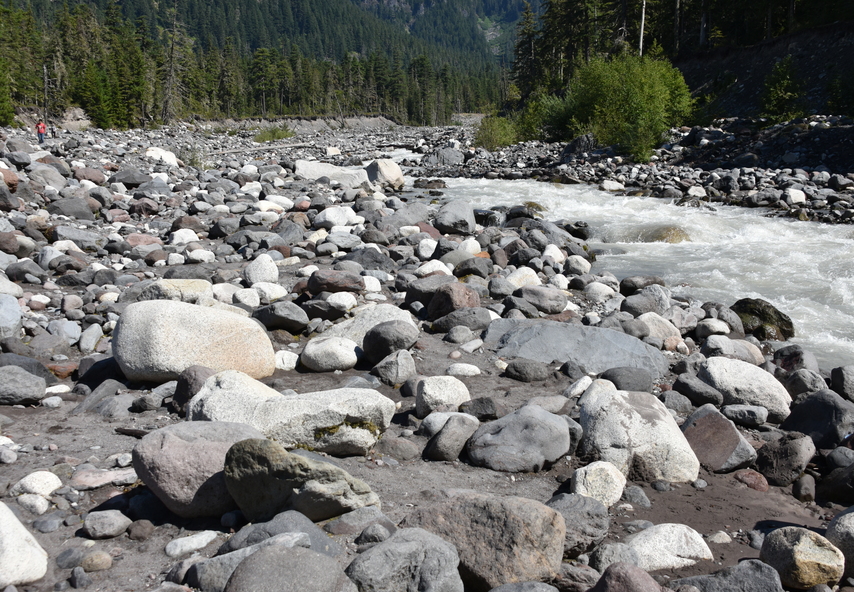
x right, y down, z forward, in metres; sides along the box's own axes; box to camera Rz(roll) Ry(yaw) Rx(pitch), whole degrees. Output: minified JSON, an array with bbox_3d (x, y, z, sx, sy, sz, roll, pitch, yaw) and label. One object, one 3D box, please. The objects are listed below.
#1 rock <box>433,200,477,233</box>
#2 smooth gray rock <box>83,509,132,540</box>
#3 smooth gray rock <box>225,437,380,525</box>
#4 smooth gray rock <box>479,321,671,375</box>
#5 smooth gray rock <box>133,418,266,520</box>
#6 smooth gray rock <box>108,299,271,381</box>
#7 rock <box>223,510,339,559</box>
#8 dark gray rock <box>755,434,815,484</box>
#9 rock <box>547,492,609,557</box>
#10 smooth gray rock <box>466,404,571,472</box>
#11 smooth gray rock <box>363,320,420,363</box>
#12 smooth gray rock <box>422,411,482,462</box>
[{"bbox_3d":[0.402,-1.111,14.079,0.592,0.472,0.474,0,9,0],"label":"rock"},{"bbox_3d":[-1.241,0.887,3.869,0.177,0.102,0.142,0,9,0],"label":"smooth gray rock"},{"bbox_3d":[-0.476,0.707,3.813,0.603,0.317,0.332,1,9,8],"label":"smooth gray rock"},{"bbox_3d":[0.980,0.350,6.719,1.229,0.266,0.738,6,11,34],"label":"smooth gray rock"},{"bbox_3d":[-0.864,0.669,3.845,0.531,0.361,0.425,0,9,0],"label":"smooth gray rock"},{"bbox_3d":[-1.292,0.254,5.538,0.922,0.477,0.600,1,9,8],"label":"smooth gray rock"},{"bbox_3d":[-0.482,0.798,3.284,0.420,0.175,0.273,0,9,0],"label":"rock"},{"bbox_3d":[1.440,0.653,3.992,0.230,0.211,0.195,0,9,0],"label":"dark gray rock"},{"bbox_3d":[0.536,0.855,3.734,0.276,0.212,0.221,0,9,0],"label":"rock"},{"bbox_3d":[0.401,0.629,4.370,0.455,0.290,0.341,0,9,0],"label":"smooth gray rock"},{"bbox_3d":[-0.221,0.297,6.293,0.360,0.283,0.306,0,9,0],"label":"smooth gray rock"},{"bbox_3d":[0.111,0.640,4.504,0.253,0.215,0.215,0,9,0],"label":"smooth gray rock"}]

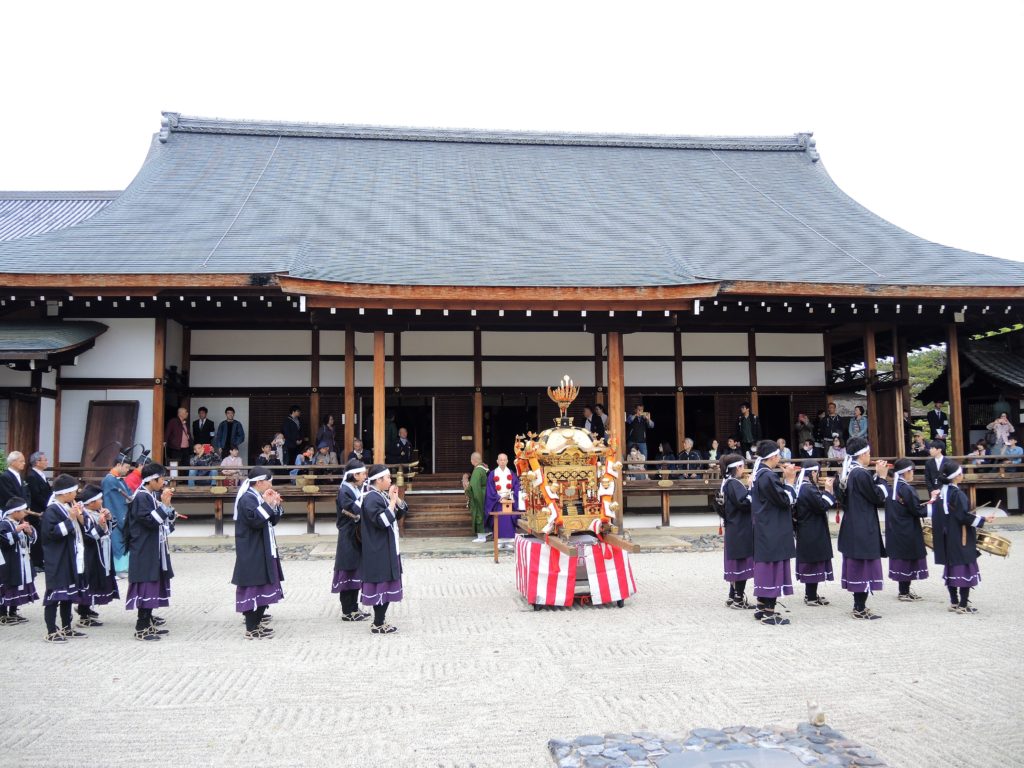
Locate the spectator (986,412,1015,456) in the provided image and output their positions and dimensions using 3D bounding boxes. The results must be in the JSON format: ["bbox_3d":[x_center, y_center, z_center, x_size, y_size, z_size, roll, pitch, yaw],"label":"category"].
[{"bbox_3d":[11.598,1.384,19.569,0.600,1.423,0.450,-4,-6,36],"label":"spectator"}]

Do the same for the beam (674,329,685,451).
[{"bbox_3d":[4.176,0.434,20.535,0.180,3.655,0.180,0,-5,-6],"label":"beam"}]

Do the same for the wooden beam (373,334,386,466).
[{"bbox_3d":[-2.450,0.932,15.334,0.200,3.844,0.200,0,-5,-7],"label":"wooden beam"}]

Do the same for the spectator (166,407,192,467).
[{"bbox_3d":[-7.520,1.331,18.660,0.420,1.643,0.550,-6,-7,45],"label":"spectator"}]

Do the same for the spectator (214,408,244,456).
[{"bbox_3d":[-6.268,1.343,18.331,0.620,1.672,0.360,0,-5,-8],"label":"spectator"}]

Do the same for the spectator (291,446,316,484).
[{"bbox_3d":[-4.284,1.742,16.997,0.520,0.964,0.700,0,-5,-8],"label":"spectator"}]

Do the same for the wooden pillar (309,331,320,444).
[{"bbox_3d":[-4.538,0.483,19.116,0.185,3.474,0.185,0,-5,-7],"label":"wooden pillar"}]

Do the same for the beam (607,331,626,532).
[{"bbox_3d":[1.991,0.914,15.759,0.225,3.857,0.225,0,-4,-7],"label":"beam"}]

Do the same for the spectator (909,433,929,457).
[{"bbox_3d":[9.521,1.671,19.373,0.550,1.071,0.700,-1,-5,9],"label":"spectator"}]

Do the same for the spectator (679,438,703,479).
[{"bbox_3d":[3.896,1.700,18.002,0.530,1.040,0.750,-1,-5,8],"label":"spectator"}]

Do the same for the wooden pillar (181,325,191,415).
[{"bbox_3d":[-7.583,0.465,19.208,0.190,3.633,0.190,0,-5,-6],"label":"wooden pillar"}]

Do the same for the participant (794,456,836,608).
[{"bbox_3d":[3.258,1.595,8.972,0.440,1.538,0.460,0,-4,-6],"label":"participant"}]

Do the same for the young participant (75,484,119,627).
[{"bbox_3d":[-4.153,1.672,8.259,0.420,1.336,0.430,0,-5,-6],"label":"young participant"}]

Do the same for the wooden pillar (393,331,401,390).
[{"bbox_3d":[-2.688,-0.567,19.444,0.170,1.374,0.170,0,-5,-7],"label":"wooden pillar"}]

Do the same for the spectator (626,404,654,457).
[{"bbox_3d":[2.907,1.289,18.770,0.580,1.652,0.450,0,-5,-13],"label":"spectator"}]

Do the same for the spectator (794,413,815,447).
[{"bbox_3d":[7.043,1.452,19.859,0.500,1.443,0.400,-3,-6,28],"label":"spectator"}]

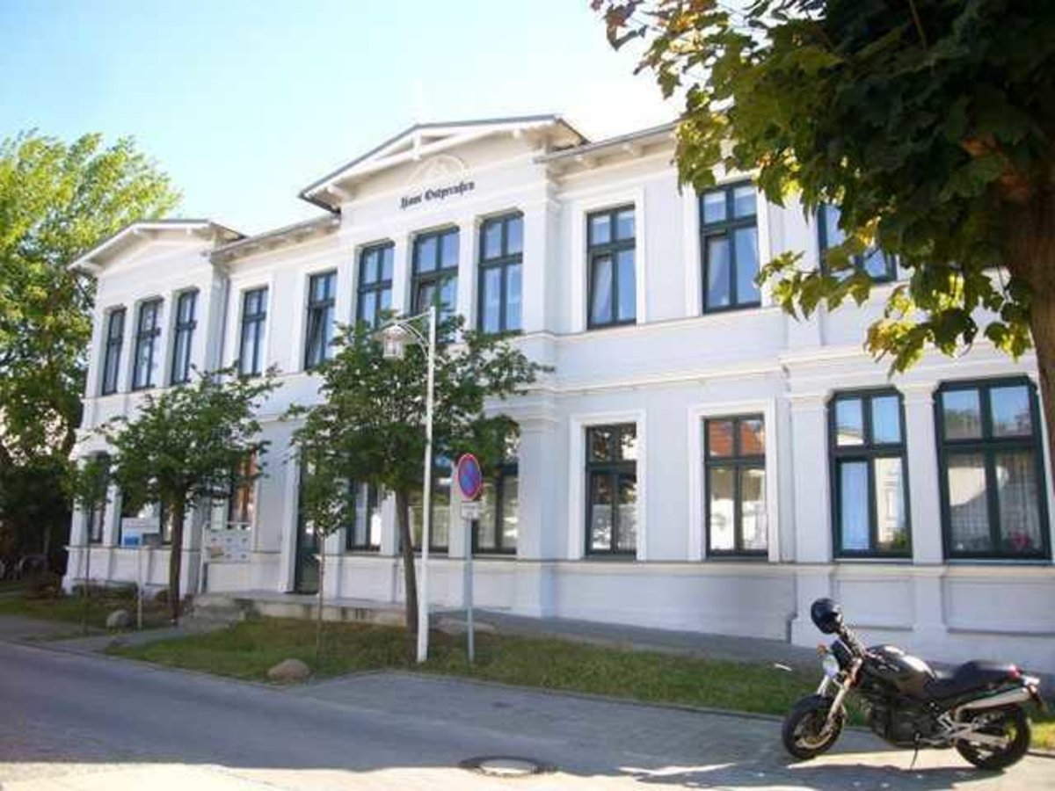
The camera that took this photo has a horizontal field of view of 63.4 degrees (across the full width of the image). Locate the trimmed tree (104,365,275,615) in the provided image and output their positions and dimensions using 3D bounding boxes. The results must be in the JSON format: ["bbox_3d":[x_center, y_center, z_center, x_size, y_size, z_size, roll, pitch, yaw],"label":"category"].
[{"bbox_3d":[-6.355,1.778,16.007,3.110,4.664,3.110,5,-11,-21],"label":"trimmed tree"}]

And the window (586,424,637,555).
[{"bbox_3d":[1.413,1.589,14.553,0.964,2.184,0.150,-6,-12,32],"label":"window"}]

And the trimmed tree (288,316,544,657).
[{"bbox_3d":[-1.558,1.179,11.978,3.552,4.709,3.552,2,-10,-7],"label":"trimmed tree"}]

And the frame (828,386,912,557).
[{"bbox_3d":[4.788,1.072,11.948,1.052,2.358,0.150,-6,-11,31],"label":"frame"}]

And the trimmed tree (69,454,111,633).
[{"bbox_3d":[-7.199,2.384,13.939,0.618,2.857,0.618,6,-11,-26],"label":"trimmed tree"}]

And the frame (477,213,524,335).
[{"bbox_3d":[-0.503,-2.299,16.053,0.983,2.283,0.150,-6,-12,32],"label":"frame"}]

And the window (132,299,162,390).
[{"bbox_3d":[-9.466,-1.303,21.344,1.046,2.214,0.150,-6,-11,31],"label":"window"}]

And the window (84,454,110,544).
[{"bbox_3d":[-11.101,2.655,22.031,0.822,2.283,0.150,-6,-12,32],"label":"window"}]

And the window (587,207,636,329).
[{"bbox_3d":[1.495,-2.292,15.232,0.956,2.171,0.150,-6,-12,32],"label":"window"}]

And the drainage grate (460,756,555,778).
[{"bbox_3d":[-0.166,2.962,6.839,0.750,0.040,0.750,1,-10,0],"label":"drainage grate"}]

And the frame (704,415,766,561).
[{"bbox_3d":[3.255,1.416,13.353,1.002,2.194,0.150,-6,-11,31],"label":"frame"}]

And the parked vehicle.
[{"bbox_3d":[3.108,2.404,7.016,2.060,1.240,0.750,-1,-10,10],"label":"parked vehicle"}]

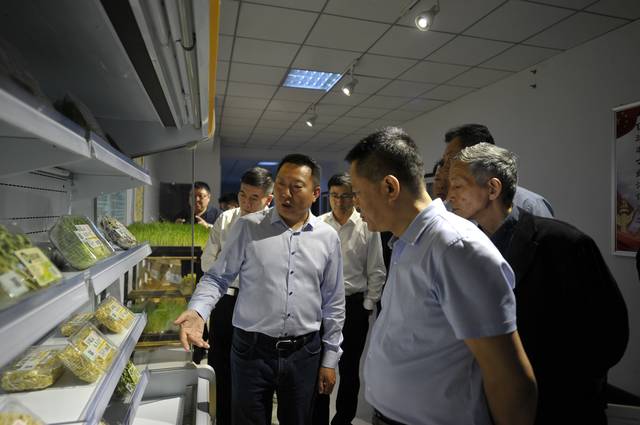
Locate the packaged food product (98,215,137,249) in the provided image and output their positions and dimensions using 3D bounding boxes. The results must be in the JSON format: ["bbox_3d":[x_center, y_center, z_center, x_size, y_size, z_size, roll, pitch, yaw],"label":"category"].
[{"bbox_3d":[-0.720,0.079,1.443,0.036,0.117,0.183,-41,10,-12],"label":"packaged food product"}]

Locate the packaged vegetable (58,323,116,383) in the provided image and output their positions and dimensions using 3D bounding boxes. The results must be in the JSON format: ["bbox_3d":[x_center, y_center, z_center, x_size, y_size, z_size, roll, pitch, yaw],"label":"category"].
[{"bbox_3d":[-0.623,0.377,1.097,0.048,0.117,0.183,-44,11,-11],"label":"packaged vegetable"}]

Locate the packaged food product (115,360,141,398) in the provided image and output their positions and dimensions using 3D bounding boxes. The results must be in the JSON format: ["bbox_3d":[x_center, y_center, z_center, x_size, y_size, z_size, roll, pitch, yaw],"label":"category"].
[{"bbox_3d":[-0.737,0.629,1.525,0.055,0.120,0.180,-30,8,-14],"label":"packaged food product"}]

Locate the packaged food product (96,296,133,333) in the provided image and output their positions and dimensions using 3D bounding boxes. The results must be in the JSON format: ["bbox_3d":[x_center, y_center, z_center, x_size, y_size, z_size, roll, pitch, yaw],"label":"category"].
[{"bbox_3d":[-0.748,0.377,1.478,0.117,0.046,0.183,45,-11,-11],"label":"packaged food product"}]

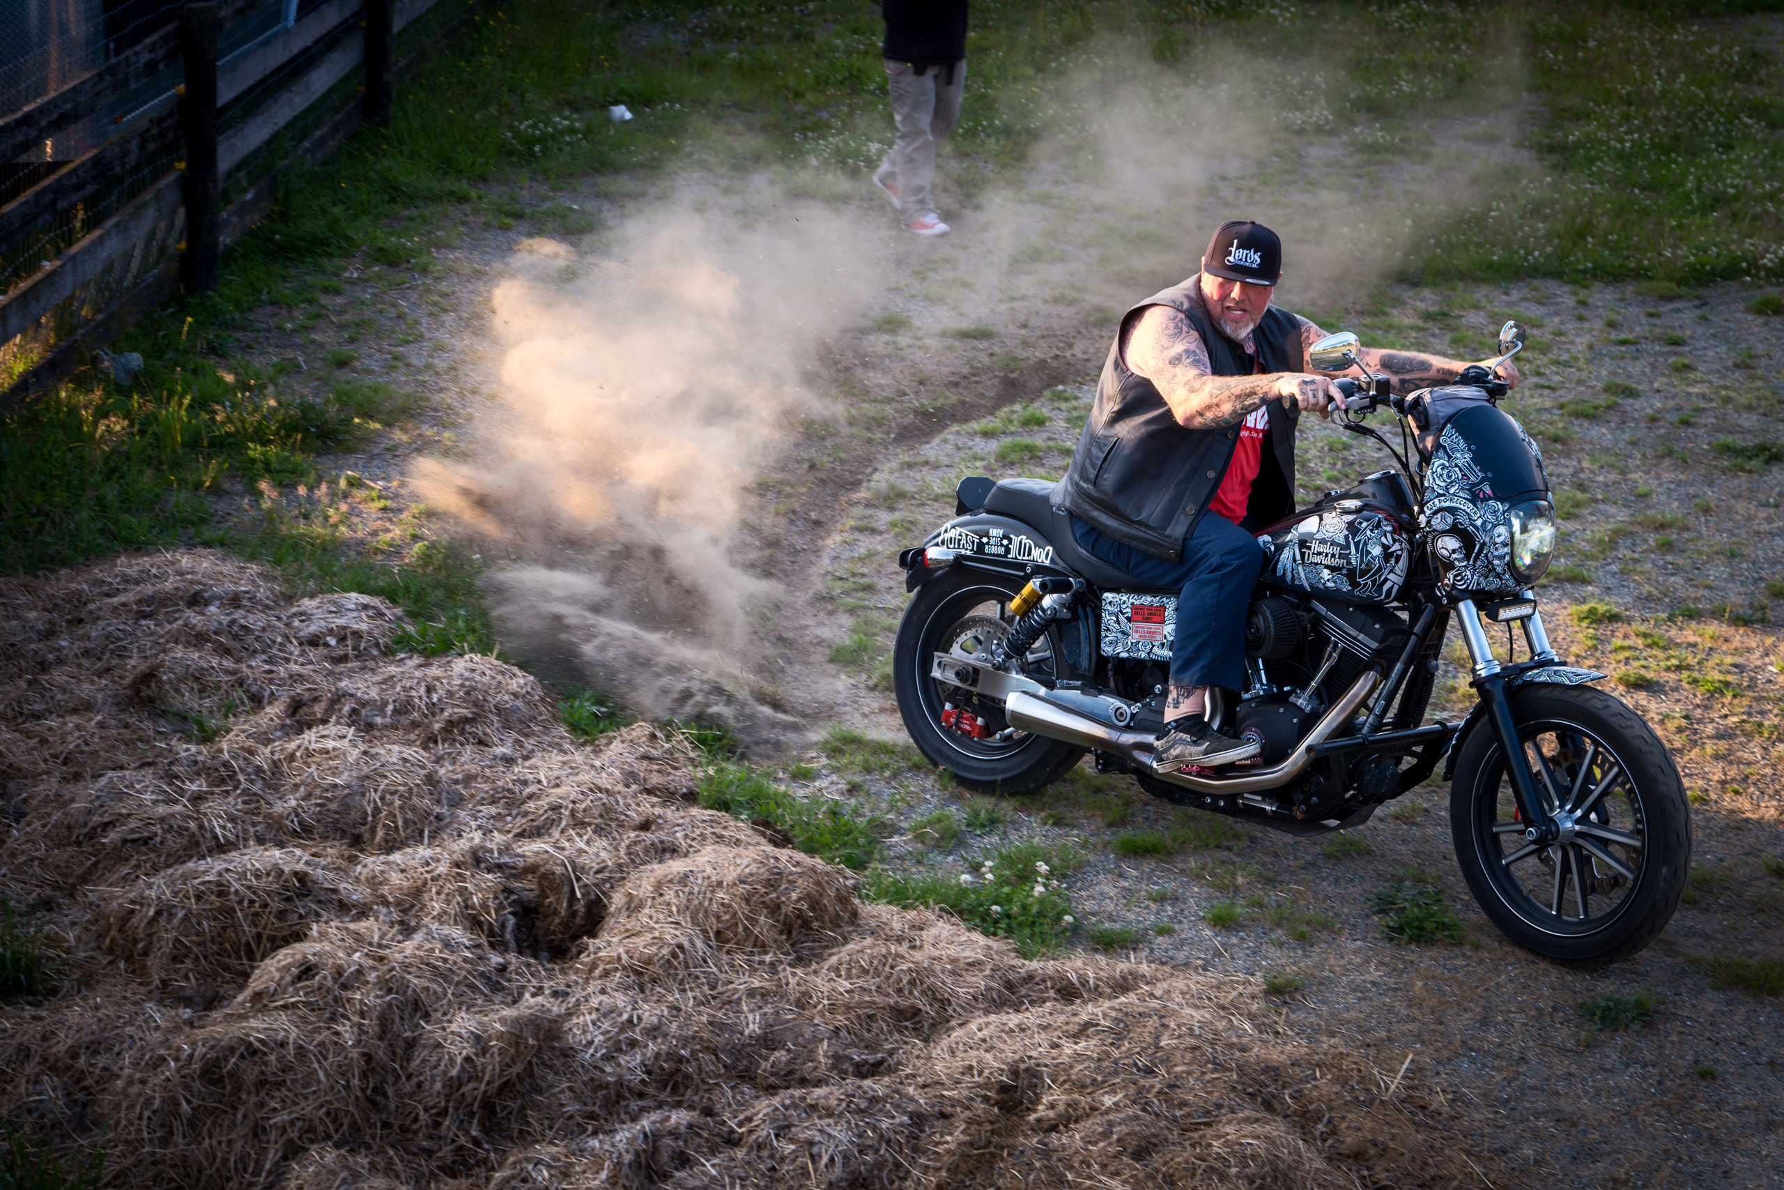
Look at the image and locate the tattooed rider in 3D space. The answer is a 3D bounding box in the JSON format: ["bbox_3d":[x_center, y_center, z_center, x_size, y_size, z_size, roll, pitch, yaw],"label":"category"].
[{"bbox_3d":[0.893,-0.255,8.155,1.030,1.360,0.880,16,19,37],"label":"tattooed rider"}]

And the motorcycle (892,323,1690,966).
[{"bbox_3d":[0.984,-0.004,8.156,2.290,1.430,0.900,15,16,33],"label":"motorcycle"}]

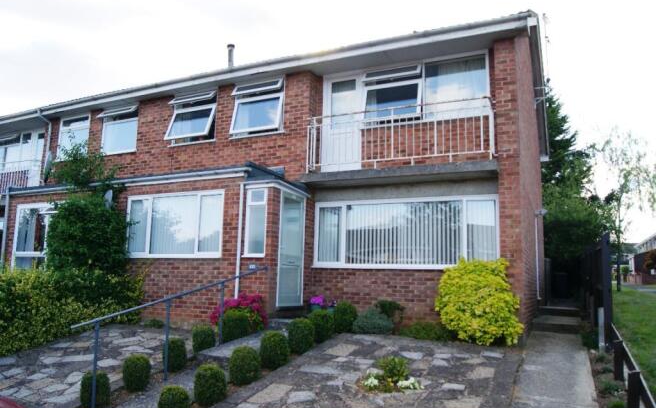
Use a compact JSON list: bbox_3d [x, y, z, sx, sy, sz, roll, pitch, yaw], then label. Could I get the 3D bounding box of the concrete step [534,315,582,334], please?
[{"bbox_3d":[4.034,2.159,8.648,0.760,0.160,1.100,-2,-9,25],"label":"concrete step"}]

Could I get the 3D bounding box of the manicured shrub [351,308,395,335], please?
[{"bbox_3d":[0.780,2.012,8.415,0.700,0.440,0.600,-3,-9,25],"label":"manicured shrub"}]

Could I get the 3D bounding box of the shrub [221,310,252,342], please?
[{"bbox_3d":[-1.405,1.877,7.520,0.430,0.520,0.430,1,-8,0],"label":"shrub"}]

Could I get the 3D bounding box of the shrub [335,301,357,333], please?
[{"bbox_3d":[0.335,1.993,8.758,0.420,0.510,0.420,1,-9,0],"label":"shrub"}]

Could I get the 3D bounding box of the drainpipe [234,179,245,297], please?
[{"bbox_3d":[-1.505,0.820,8.304,0.068,2.350,0.068,-2,-9,24],"label":"drainpipe"}]

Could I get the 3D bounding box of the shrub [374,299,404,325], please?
[{"bbox_3d":[1.076,1.890,8.600,0.510,0.470,0.430,-3,-9,25],"label":"shrub"}]

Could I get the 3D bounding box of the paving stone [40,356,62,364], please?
[{"bbox_3d":[-3.882,2.219,6.909,0.225,0.045,0.414,-1,-2,-25],"label":"paving stone"}]

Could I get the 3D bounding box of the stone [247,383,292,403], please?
[{"bbox_3d":[-0.631,2.212,5.658,0.340,0.050,0.569,-2,-1,21],"label":"stone"}]

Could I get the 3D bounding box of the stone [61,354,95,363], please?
[{"bbox_3d":[-3.561,2.250,7.093,0.545,0.050,0.339,-2,-1,0],"label":"stone"}]

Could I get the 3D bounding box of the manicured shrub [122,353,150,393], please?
[{"bbox_3d":[-2.177,1.923,5.607,0.310,0.410,0.310,-2,-9,25],"label":"manicured shrub"}]

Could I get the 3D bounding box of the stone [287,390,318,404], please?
[{"bbox_3d":[-0.289,2.178,5.478,0.295,0.040,0.360,-2,-1,2],"label":"stone"}]

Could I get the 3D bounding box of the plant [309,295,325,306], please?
[{"bbox_3d":[-0.213,1.790,9.119,0.300,0.220,0.280,-3,-9,25],"label":"plant"}]

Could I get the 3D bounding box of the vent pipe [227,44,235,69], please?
[{"bbox_3d":[-2.077,-3.110,10.453,0.155,0.620,0.155,1,-9,0],"label":"vent pipe"}]

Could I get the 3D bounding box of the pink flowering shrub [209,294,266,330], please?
[{"bbox_3d":[-1.488,1.764,7.937,0.980,0.660,0.520,-3,-9,25],"label":"pink flowering shrub"}]

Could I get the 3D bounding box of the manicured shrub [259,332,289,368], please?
[{"bbox_3d":[-0.718,1.988,6.726,0.405,0.480,0.405,1,-8,0],"label":"manicured shrub"}]

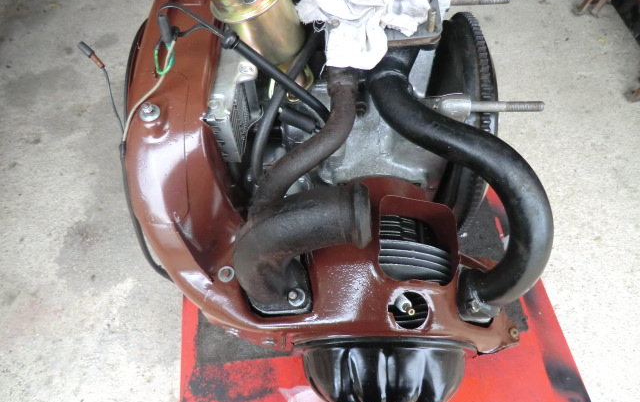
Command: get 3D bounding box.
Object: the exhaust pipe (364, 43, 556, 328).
[{"bbox_3d":[0.130,-0.022,0.433,0.163,0.128,0.253,0,60,6],"label":"exhaust pipe"}]

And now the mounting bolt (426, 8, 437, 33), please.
[{"bbox_3d":[0.105,-0.169,0.417,0.008,0.025,0.008,-2,59,9],"label":"mounting bolt"}]

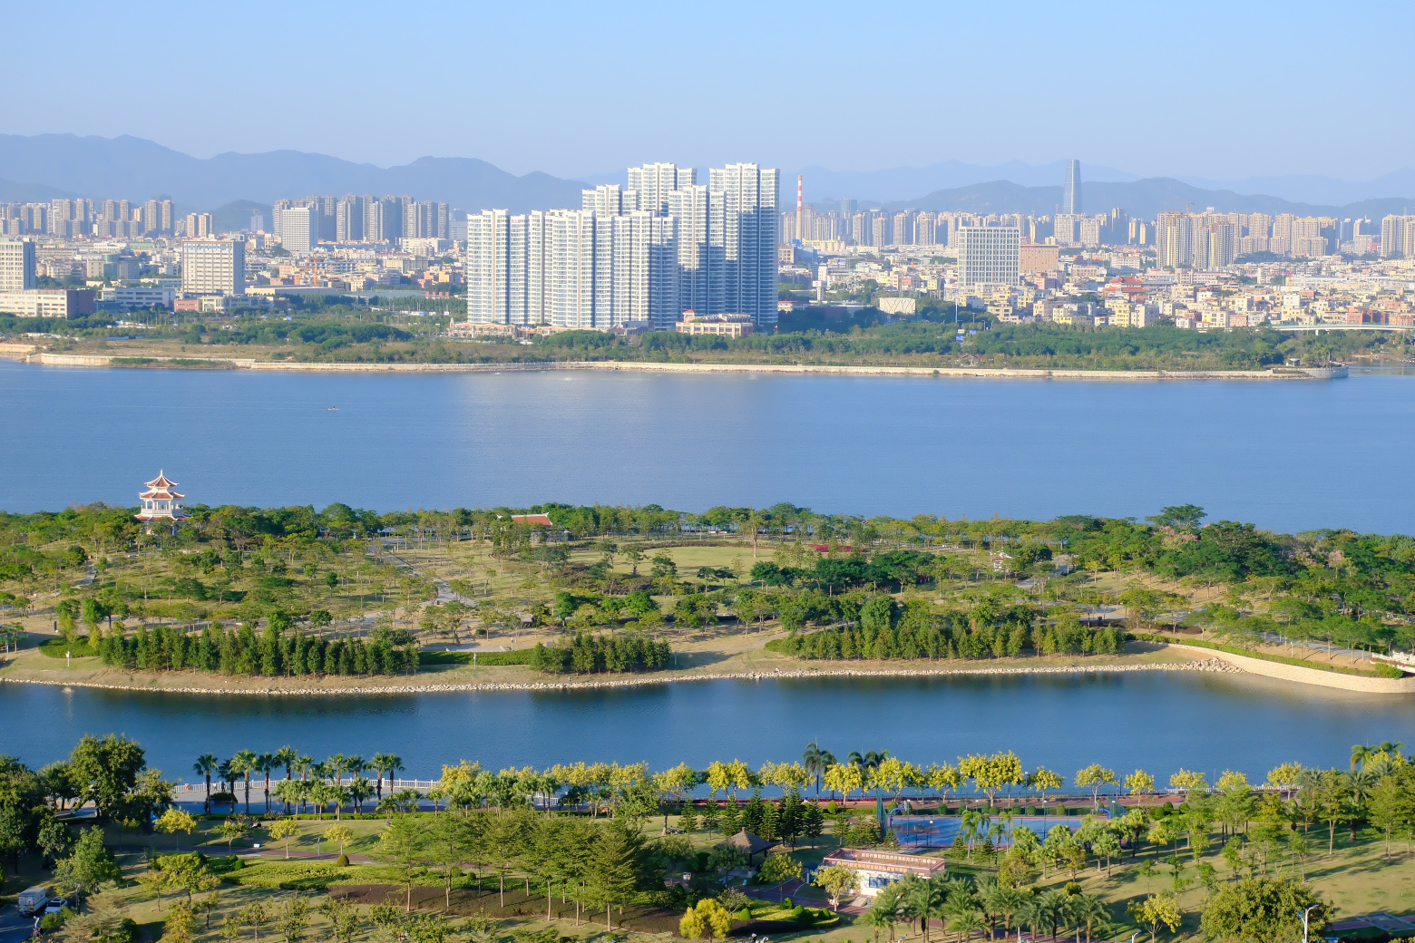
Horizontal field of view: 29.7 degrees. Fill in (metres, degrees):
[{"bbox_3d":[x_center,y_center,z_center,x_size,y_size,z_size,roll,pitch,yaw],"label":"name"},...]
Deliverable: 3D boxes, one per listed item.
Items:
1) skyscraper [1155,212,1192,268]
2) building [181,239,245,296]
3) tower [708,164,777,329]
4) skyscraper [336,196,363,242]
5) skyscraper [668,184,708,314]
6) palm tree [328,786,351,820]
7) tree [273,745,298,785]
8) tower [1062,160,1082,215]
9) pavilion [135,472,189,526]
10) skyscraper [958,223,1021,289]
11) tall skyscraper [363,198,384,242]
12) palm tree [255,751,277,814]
[{"bbox_3d":[562.330,-277.580,3220.000,36.490,71.300,21.120,-1,6,-15],"label":"skyscraper"},{"bbox_3d":[-426.220,-175.950,2310.000,48.170,48.810,22.080,2,6,15],"label":"building"},{"bbox_3d":[27.170,-165.030,1947.000,45.650,118.430,21.830,2,6,15],"label":"tower"},{"bbox_3d":[-488.740,-340.940,3650.000,30.560,71.440,21.690,2,6,15],"label":"skyscraper"},{"bbox_3d":[-11.150,-152.620,1893.000,28.750,100.740,19.770,2,6,15],"label":"skyscraper"},{"bbox_3d":[-49.297,44.426,357.853,2.960,4.820,2.960,1,6,0],"label":"palm tree"},{"bbox_3d":[-56.330,41.220,357.000,3.450,9.310,3.450,0,6,-9],"label":"tree"},{"bbox_3d":[1190.210,-892.660,8700.000,43.510,243.550,43.510,5,7,40],"label":"tower"},{"bbox_3d":[-130.288,7.879,639.214,13.500,16.100,12.150,-1,6,-11],"label":"pavilion"},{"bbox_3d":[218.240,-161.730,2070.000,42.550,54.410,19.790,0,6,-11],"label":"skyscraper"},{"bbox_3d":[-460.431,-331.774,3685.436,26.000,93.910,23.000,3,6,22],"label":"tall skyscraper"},{"bbox_3d":[-59.490,42.142,360.778,2.990,8.570,2.990,1,6,0],"label":"palm tree"}]

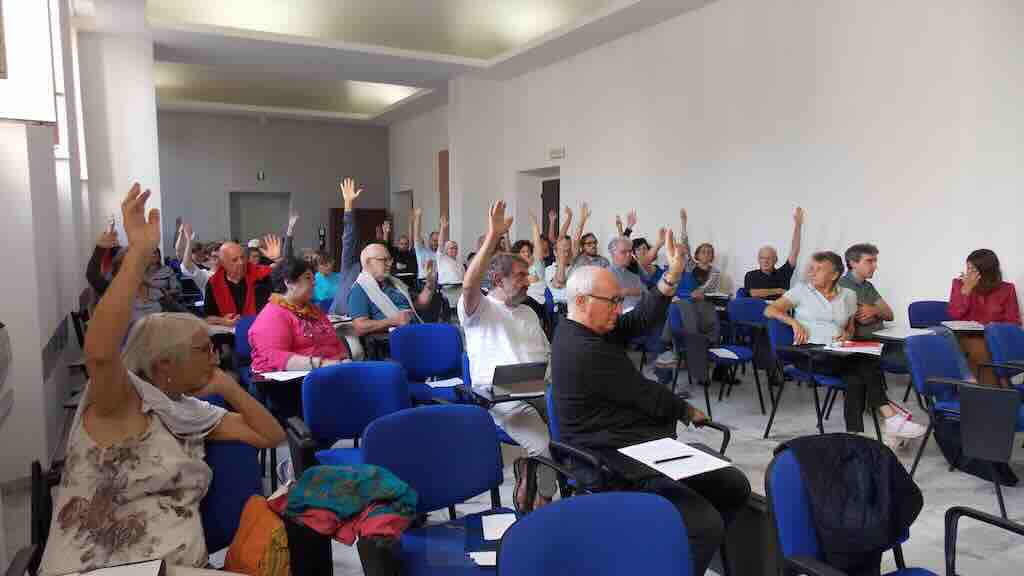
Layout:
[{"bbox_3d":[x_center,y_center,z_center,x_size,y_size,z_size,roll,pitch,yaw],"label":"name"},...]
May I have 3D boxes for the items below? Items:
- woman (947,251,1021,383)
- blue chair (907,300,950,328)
[{"bbox_3d":[3.648,0.314,5.220,0.560,1.220,0.700,1,6,17],"label":"woman"},{"bbox_3d":[3.506,0.507,5.374,0.570,0.810,0.580,-4,6,-27],"label":"blue chair"}]

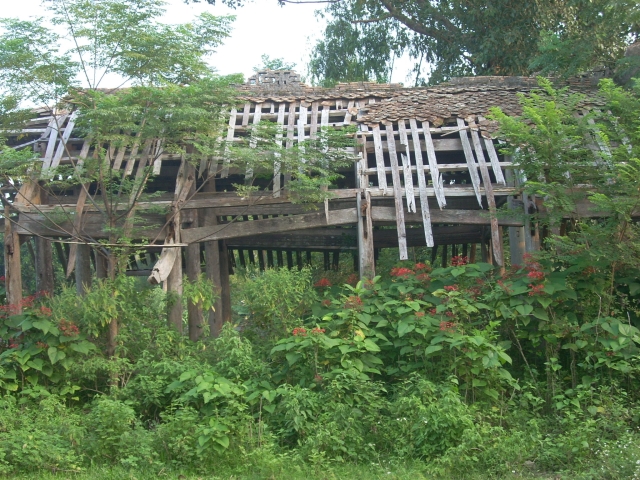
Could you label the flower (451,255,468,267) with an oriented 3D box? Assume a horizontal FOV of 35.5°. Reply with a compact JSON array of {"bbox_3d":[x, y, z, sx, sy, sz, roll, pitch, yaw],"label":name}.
[{"bbox_3d":[1.593,0.234,11.400,0.205,0.137,0.163,-2,1,0],"label":"flower"}]

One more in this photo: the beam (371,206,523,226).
[{"bbox_3d":[1.660,-0.308,13.100,2.000,0.185,0.130,2,0,0],"label":"beam"}]

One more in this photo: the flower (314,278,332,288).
[{"bbox_3d":[0.040,0.492,11.300,0.204,0.113,0.150,-2,1,0],"label":"flower"}]

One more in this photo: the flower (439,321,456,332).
[{"bbox_3d":[1.277,0.866,10.000,0.180,0.120,0.143,-2,1,0],"label":"flower"}]

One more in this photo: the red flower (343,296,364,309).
[{"bbox_3d":[0.349,0.651,10.400,0.188,0.125,0.148,-2,1,0],"label":"red flower"}]

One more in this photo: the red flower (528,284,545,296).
[{"bbox_3d":[2.320,0.541,10.700,0.172,0.129,0.142,-2,1,0],"label":"red flower"}]

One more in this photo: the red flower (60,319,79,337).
[{"bbox_3d":[-2.721,0.947,10.800,0.216,0.195,0.195,-2,1,0],"label":"red flower"}]

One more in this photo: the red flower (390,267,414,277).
[{"bbox_3d":[0.925,0.353,11.200,0.269,0.112,0.181,-2,1,0],"label":"red flower"}]

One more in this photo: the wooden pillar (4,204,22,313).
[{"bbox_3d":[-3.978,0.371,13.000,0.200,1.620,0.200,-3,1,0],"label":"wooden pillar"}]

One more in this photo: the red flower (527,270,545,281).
[{"bbox_3d":[2.353,0.388,10.900,0.197,0.109,0.145,-2,1,0],"label":"red flower"}]

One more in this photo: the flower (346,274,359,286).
[{"bbox_3d":[0.374,0.467,11.500,0.138,0.138,0.131,-2,1,0],"label":"flower"}]

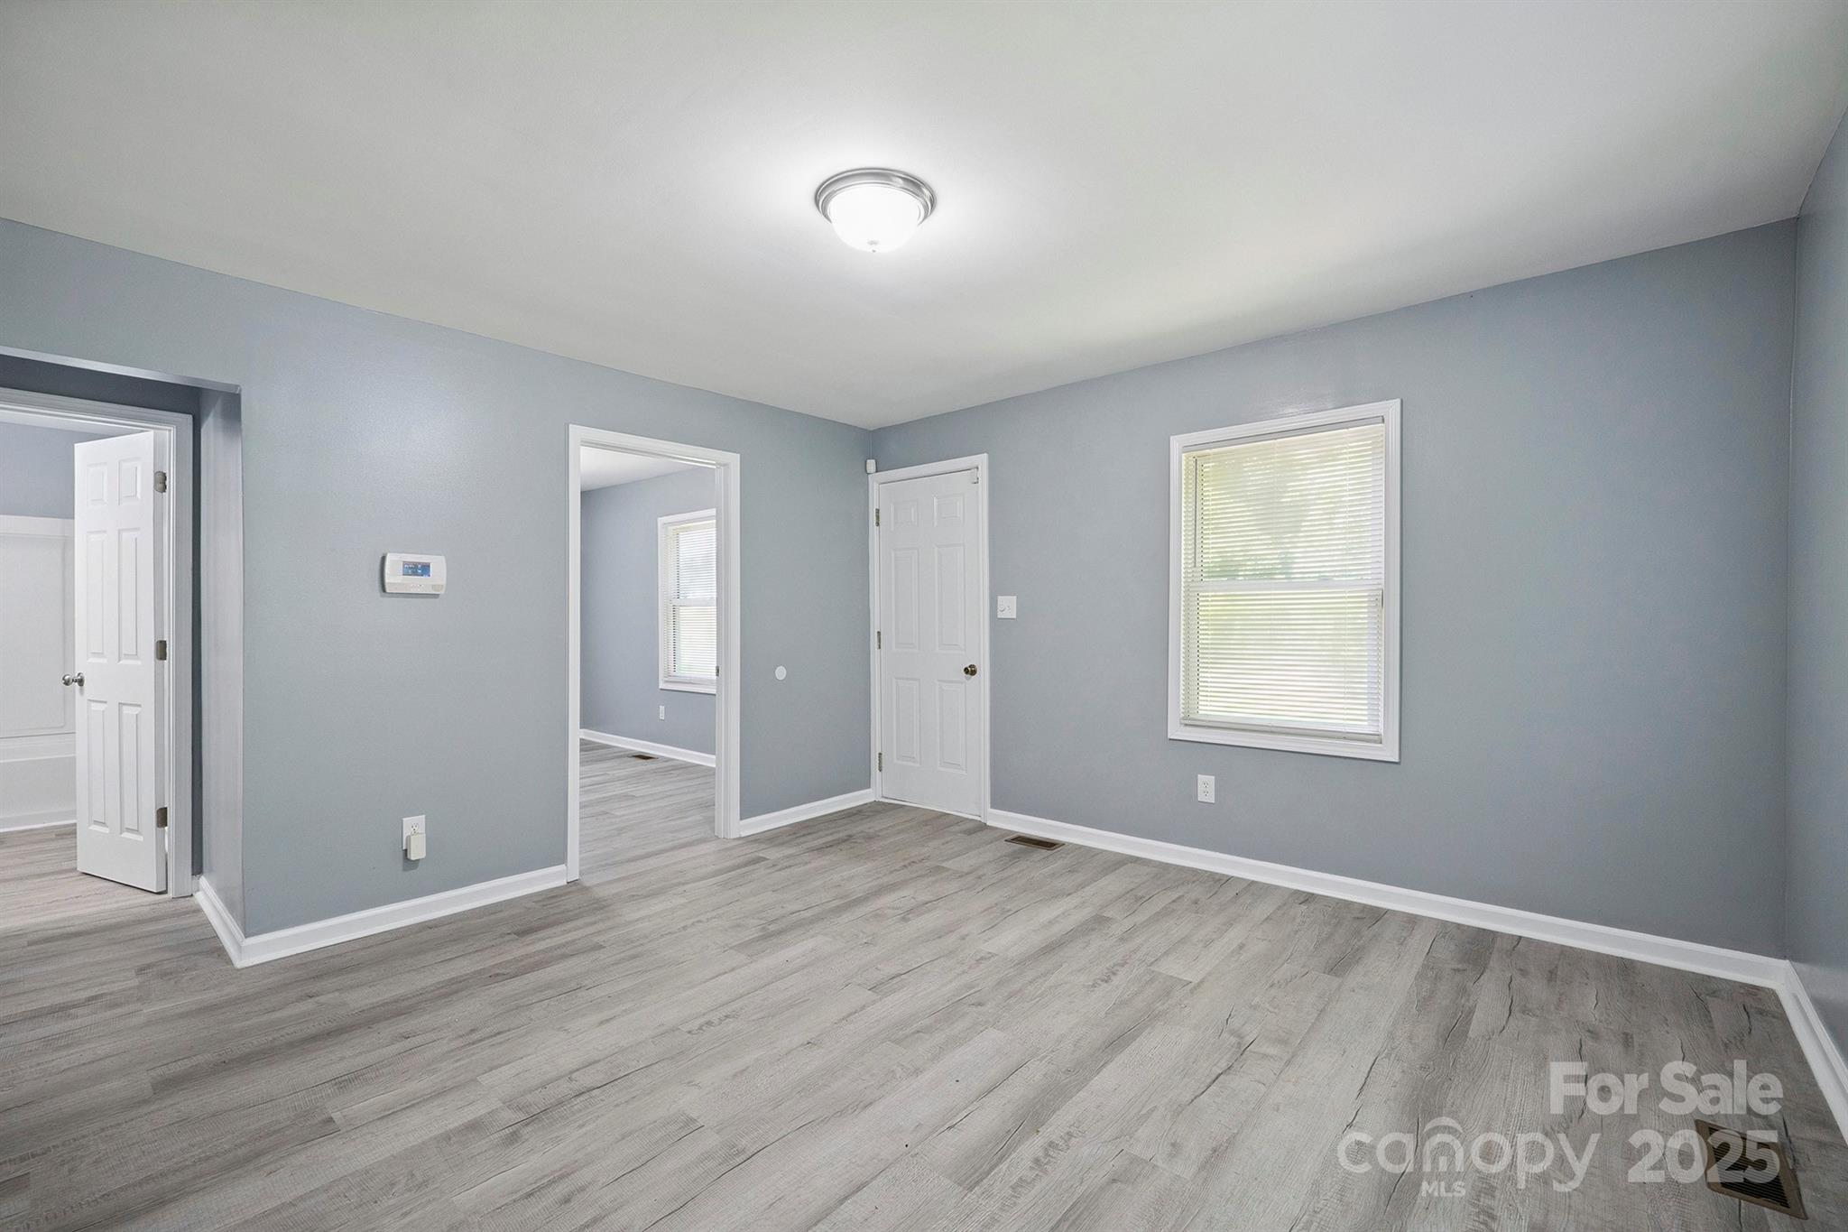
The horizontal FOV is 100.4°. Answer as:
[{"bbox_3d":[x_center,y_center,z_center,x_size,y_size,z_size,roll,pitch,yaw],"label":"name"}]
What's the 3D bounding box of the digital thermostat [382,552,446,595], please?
[{"bbox_3d":[-2.019,-0.163,3.052,0.035,0.150,0.198,0,0,42],"label":"digital thermostat"}]

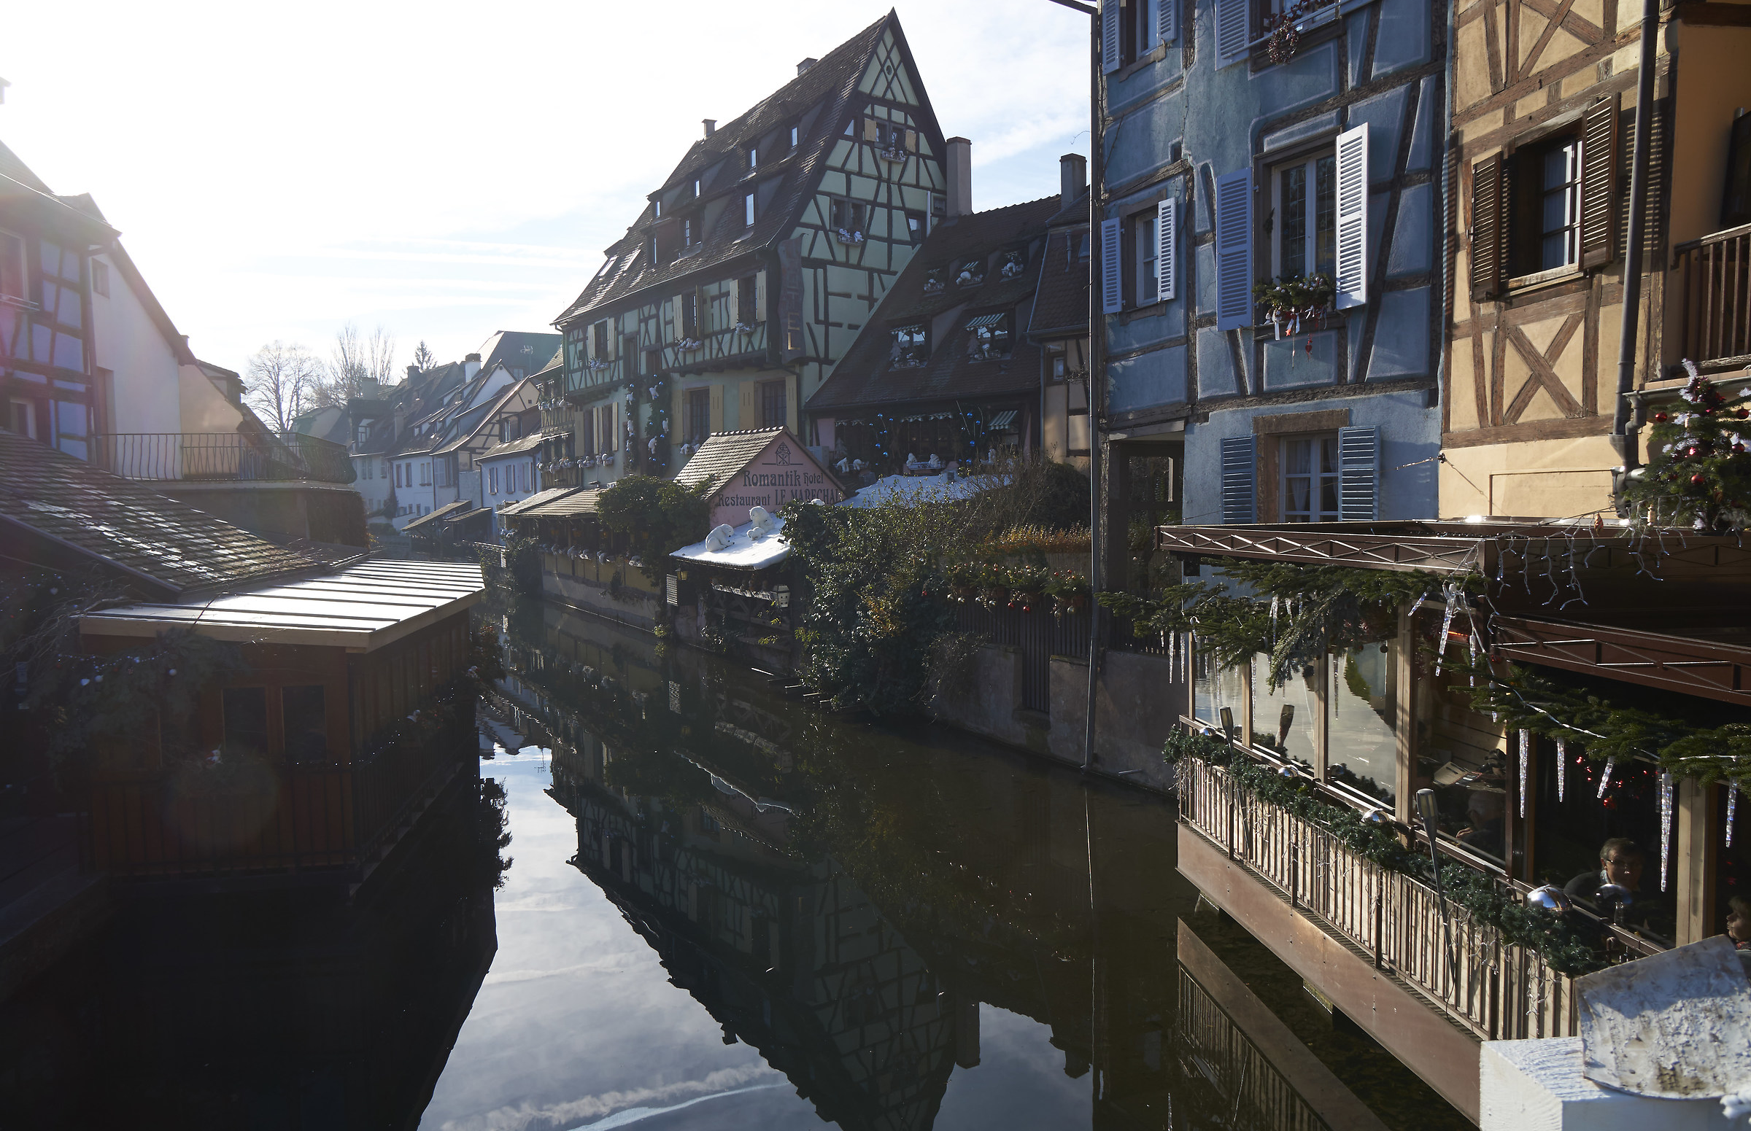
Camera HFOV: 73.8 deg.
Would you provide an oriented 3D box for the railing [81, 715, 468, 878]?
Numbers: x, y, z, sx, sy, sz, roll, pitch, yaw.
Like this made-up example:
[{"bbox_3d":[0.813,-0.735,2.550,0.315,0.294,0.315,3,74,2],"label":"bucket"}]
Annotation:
[{"bbox_3d":[-6.420,2.231,13.426,2.410,0.928,5.712,-1,3,-8],"label":"railing"}]

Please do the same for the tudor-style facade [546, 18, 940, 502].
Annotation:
[{"bbox_3d":[-4.495,-9.059,45.013,9.875,18.644,16.788,-4,4,-39],"label":"tudor-style facade"}]

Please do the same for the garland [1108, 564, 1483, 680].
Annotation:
[{"bbox_3d":[2.896,0.406,9.185,0.612,0.889,5.302,-1,3,-6],"label":"garland"}]

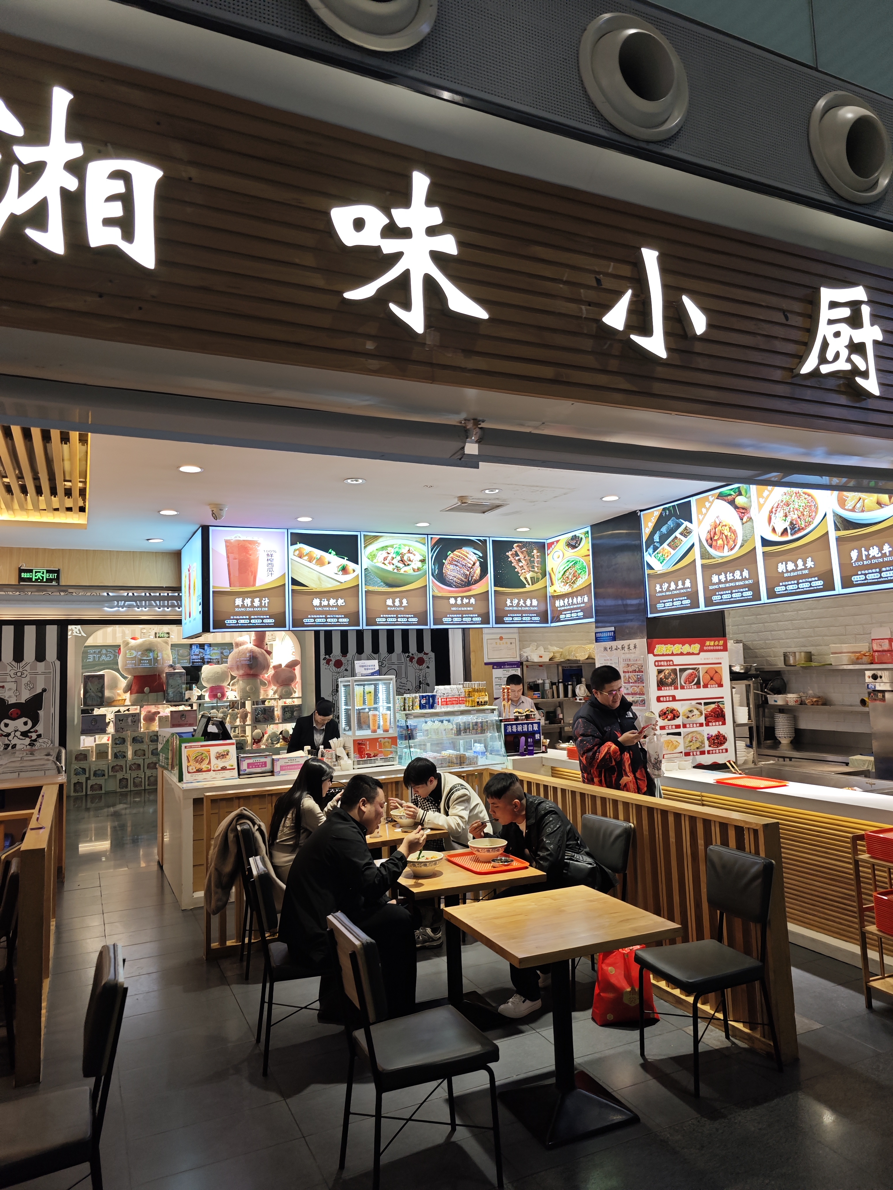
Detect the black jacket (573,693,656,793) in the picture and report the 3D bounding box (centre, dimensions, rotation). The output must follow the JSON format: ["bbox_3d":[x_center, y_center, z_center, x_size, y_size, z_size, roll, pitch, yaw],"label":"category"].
[{"bbox_3d":[1.075,0.985,5.098,0.380,0.700,0.540,-7,-7,37],"label":"black jacket"}]

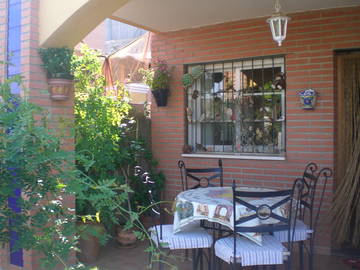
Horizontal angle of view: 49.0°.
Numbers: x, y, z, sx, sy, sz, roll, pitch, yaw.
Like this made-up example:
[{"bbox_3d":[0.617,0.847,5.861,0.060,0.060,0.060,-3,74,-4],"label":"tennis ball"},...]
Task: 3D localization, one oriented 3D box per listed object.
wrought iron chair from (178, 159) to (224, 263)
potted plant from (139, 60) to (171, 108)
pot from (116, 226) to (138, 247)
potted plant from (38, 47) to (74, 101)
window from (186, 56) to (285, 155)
[{"bbox_3d":[0.248,0.752,3.929,0.440,0.950,0.470,0,1,-14],"label":"wrought iron chair"},{"bbox_3d":[-0.305,-0.640,4.820,0.360,0.580,0.320,0,1,31],"label":"potted plant"},{"bbox_3d":[-0.581,1.124,4.394,0.240,0.200,0.240,0,1,0],"label":"pot"},{"bbox_3d":[-1.000,-0.498,3.200,0.260,0.420,0.270,0,1,0],"label":"potted plant"},{"bbox_3d":[0.590,-0.317,4.514,1.210,1.070,0.120,0,1,31],"label":"window"}]

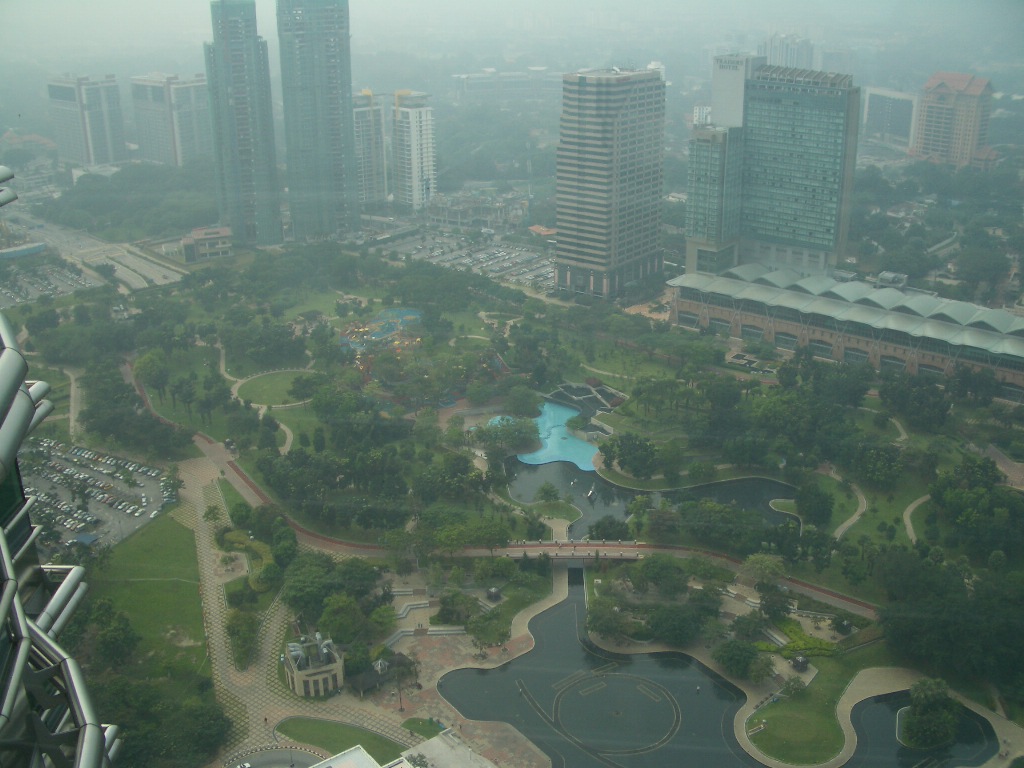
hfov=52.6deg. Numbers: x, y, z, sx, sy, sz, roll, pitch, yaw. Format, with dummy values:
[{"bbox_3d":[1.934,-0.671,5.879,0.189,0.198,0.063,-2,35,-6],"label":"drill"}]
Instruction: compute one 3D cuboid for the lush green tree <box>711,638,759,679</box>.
[{"bbox_3d":[58.810,72.370,272.470,12.000,10.000,12.000,5,22,13],"label":"lush green tree"}]

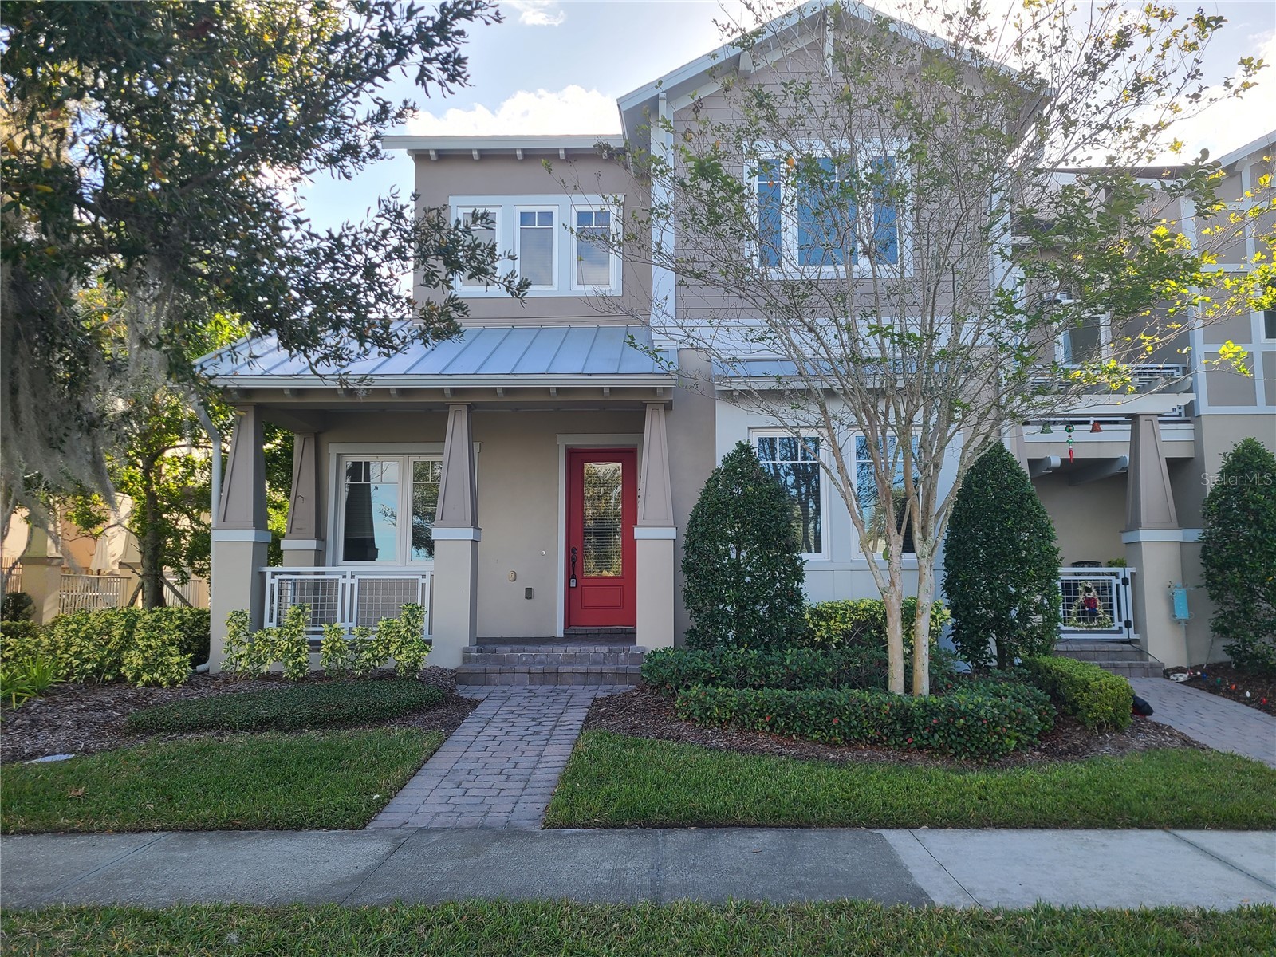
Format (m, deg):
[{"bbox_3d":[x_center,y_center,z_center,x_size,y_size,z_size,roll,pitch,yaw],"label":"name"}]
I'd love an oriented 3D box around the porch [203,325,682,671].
[{"bbox_3d":[-2.180,-0.038,11.706,5.310,4.610,2.750,0,-7,1],"label":"porch"}]

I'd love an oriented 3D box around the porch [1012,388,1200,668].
[{"bbox_3d":[5.223,0.639,11.738,2.150,3.130,2.350,0,-7,1],"label":"porch"}]

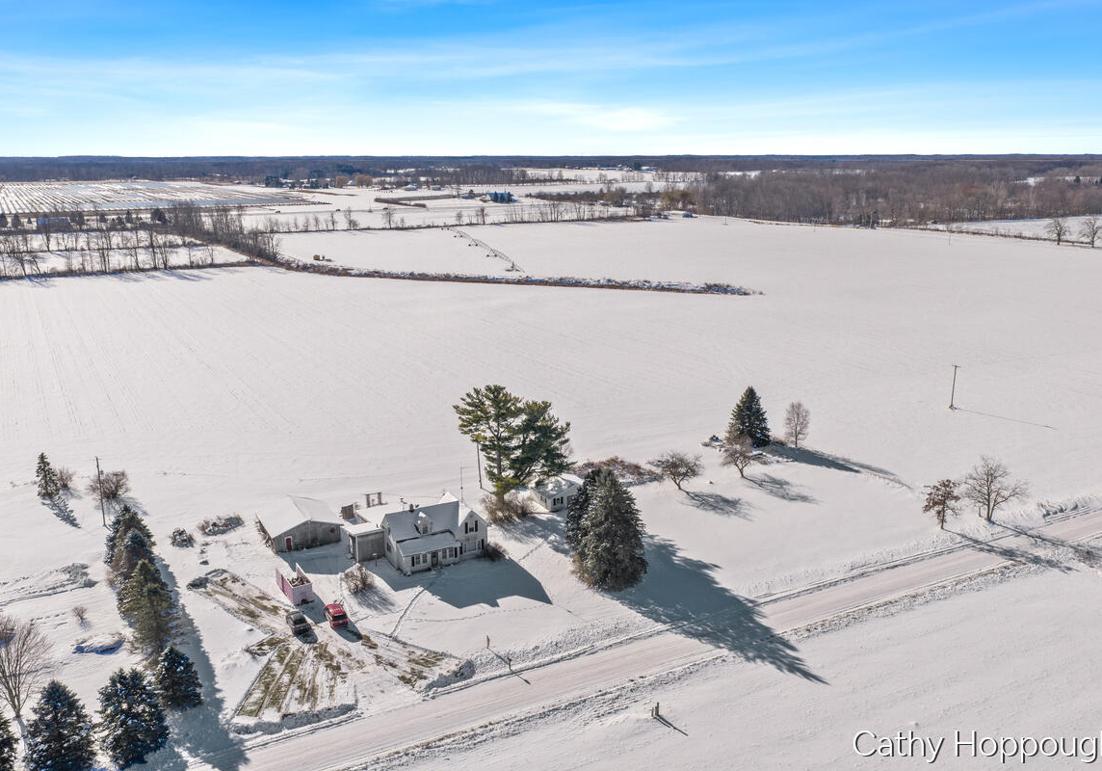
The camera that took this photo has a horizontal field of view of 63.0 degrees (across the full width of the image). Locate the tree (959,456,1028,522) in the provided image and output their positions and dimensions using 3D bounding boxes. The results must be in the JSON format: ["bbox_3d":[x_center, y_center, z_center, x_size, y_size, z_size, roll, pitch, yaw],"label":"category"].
[{"bbox_3d":[66.243,15.614,134.842,9.825,10.378,8.842,7,16,27],"label":"tree"}]

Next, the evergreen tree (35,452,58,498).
[{"bbox_3d":[-83.037,14.802,147.783,3.810,7.670,3.810,0,14,0],"label":"evergreen tree"}]

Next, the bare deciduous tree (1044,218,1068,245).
[{"bbox_3d":[311.680,-94.112,551.035,15.410,16.060,15.410,0,14,0],"label":"bare deciduous tree"}]

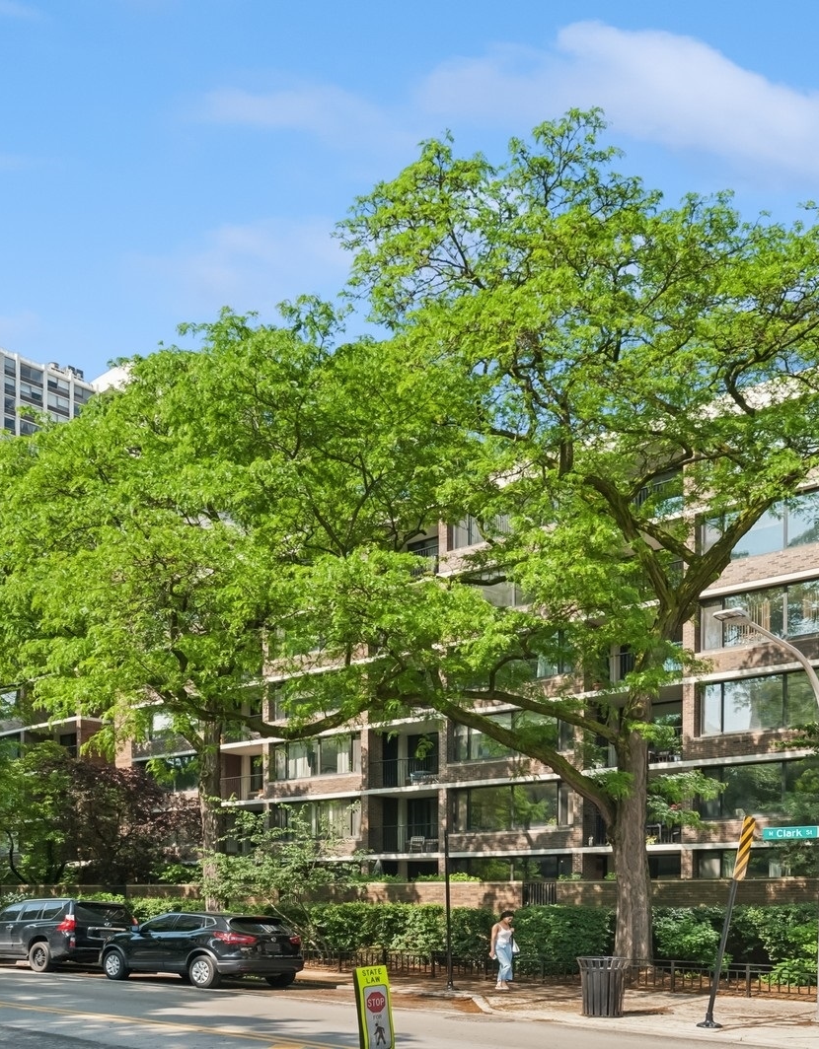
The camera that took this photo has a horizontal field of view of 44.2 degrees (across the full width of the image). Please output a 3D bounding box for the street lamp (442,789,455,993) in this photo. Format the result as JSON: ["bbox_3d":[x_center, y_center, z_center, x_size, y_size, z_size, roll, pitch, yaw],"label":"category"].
[{"bbox_3d":[0.780,7.410,20.591,0.250,3.910,0.250,0,-18,0],"label":"street lamp"}]

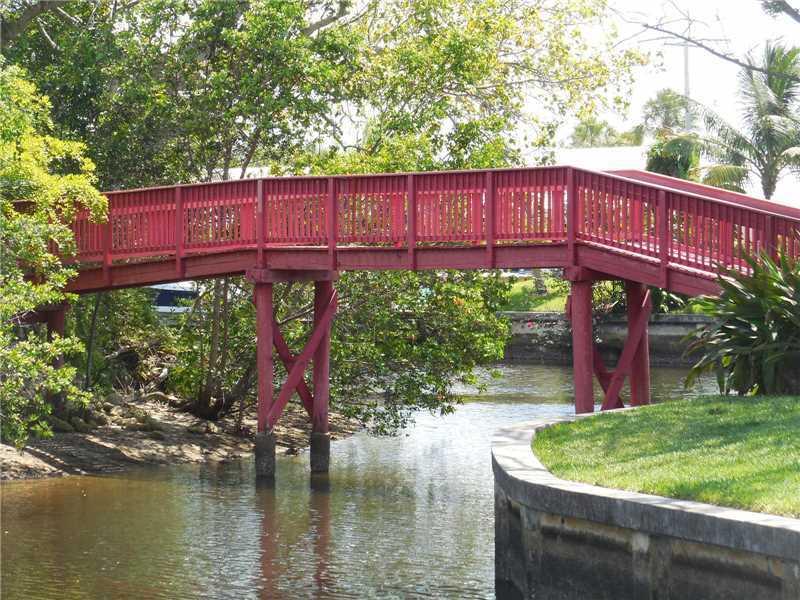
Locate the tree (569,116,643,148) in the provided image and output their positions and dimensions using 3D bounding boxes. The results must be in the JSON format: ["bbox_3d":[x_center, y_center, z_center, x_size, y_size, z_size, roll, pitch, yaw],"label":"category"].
[{"bbox_3d":[10.634,-5.454,150.088,3.800,8.000,3.600,-1,1,0],"label":"tree"}]

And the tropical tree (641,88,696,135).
[{"bbox_3d":[13.940,-6.146,150.104,3.000,9.500,3.000,-1,1,0],"label":"tropical tree"}]

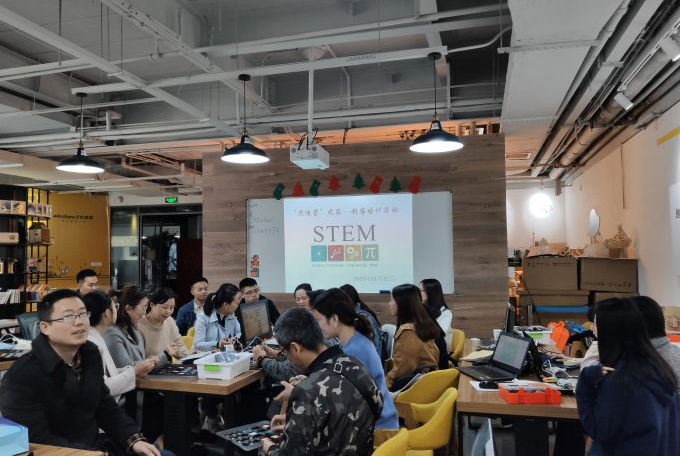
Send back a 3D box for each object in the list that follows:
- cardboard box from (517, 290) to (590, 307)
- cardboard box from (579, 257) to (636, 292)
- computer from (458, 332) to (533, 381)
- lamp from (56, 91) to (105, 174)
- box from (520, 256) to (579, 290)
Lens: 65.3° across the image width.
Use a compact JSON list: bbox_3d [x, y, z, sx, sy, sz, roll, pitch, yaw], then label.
[{"bbox_3d":[2.324,0.760,5.864,0.721,0.184,0.480,-2,-3,14],"label":"cardboard box"},{"bbox_3d":[2.870,0.503,5.746,0.550,0.341,0.400,-2,-3,14],"label":"cardboard box"},{"bbox_3d":[0.891,0.744,3.092,0.317,0.222,0.325,0,-3,-14],"label":"computer"},{"bbox_3d":[-2.268,-0.840,4.646,0.387,0.690,0.387,-2,-3,15],"label":"lamp"},{"bbox_3d":[2.311,0.506,5.891,0.548,0.343,0.400,-2,-3,14],"label":"box"}]

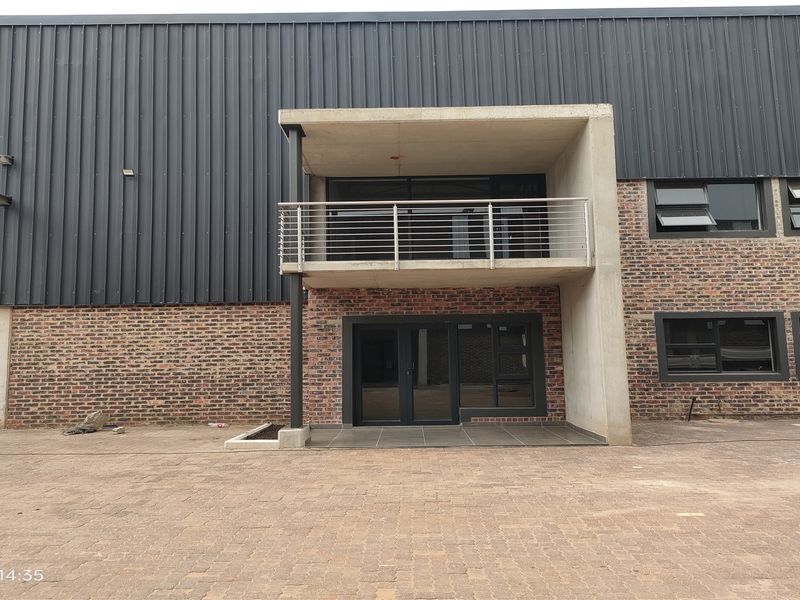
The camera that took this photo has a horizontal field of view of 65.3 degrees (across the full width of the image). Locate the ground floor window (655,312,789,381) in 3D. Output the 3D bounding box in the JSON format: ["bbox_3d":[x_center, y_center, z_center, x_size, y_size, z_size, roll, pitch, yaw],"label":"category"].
[{"bbox_3d":[6.748,0.967,13.052,2.694,1.452,0.160,-1,-6,1],"label":"ground floor window"}]

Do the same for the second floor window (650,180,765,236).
[{"bbox_3d":[6.669,-1.989,13.388,2.460,1.210,0.180,-1,-6,1],"label":"second floor window"}]

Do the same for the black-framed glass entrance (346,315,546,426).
[{"bbox_3d":[0.900,1.461,12.855,4.169,2.269,0.160,-1,-6,1],"label":"black-framed glass entrance"}]

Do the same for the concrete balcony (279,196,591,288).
[{"bbox_3d":[0.603,-0.941,11.751,5.280,1.170,2.730,-1,-6,1],"label":"concrete balcony"}]

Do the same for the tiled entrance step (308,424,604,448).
[{"bbox_3d":[0.949,2.488,11.393,4.790,0.095,2.680,-1,-6,1],"label":"tiled entrance step"}]

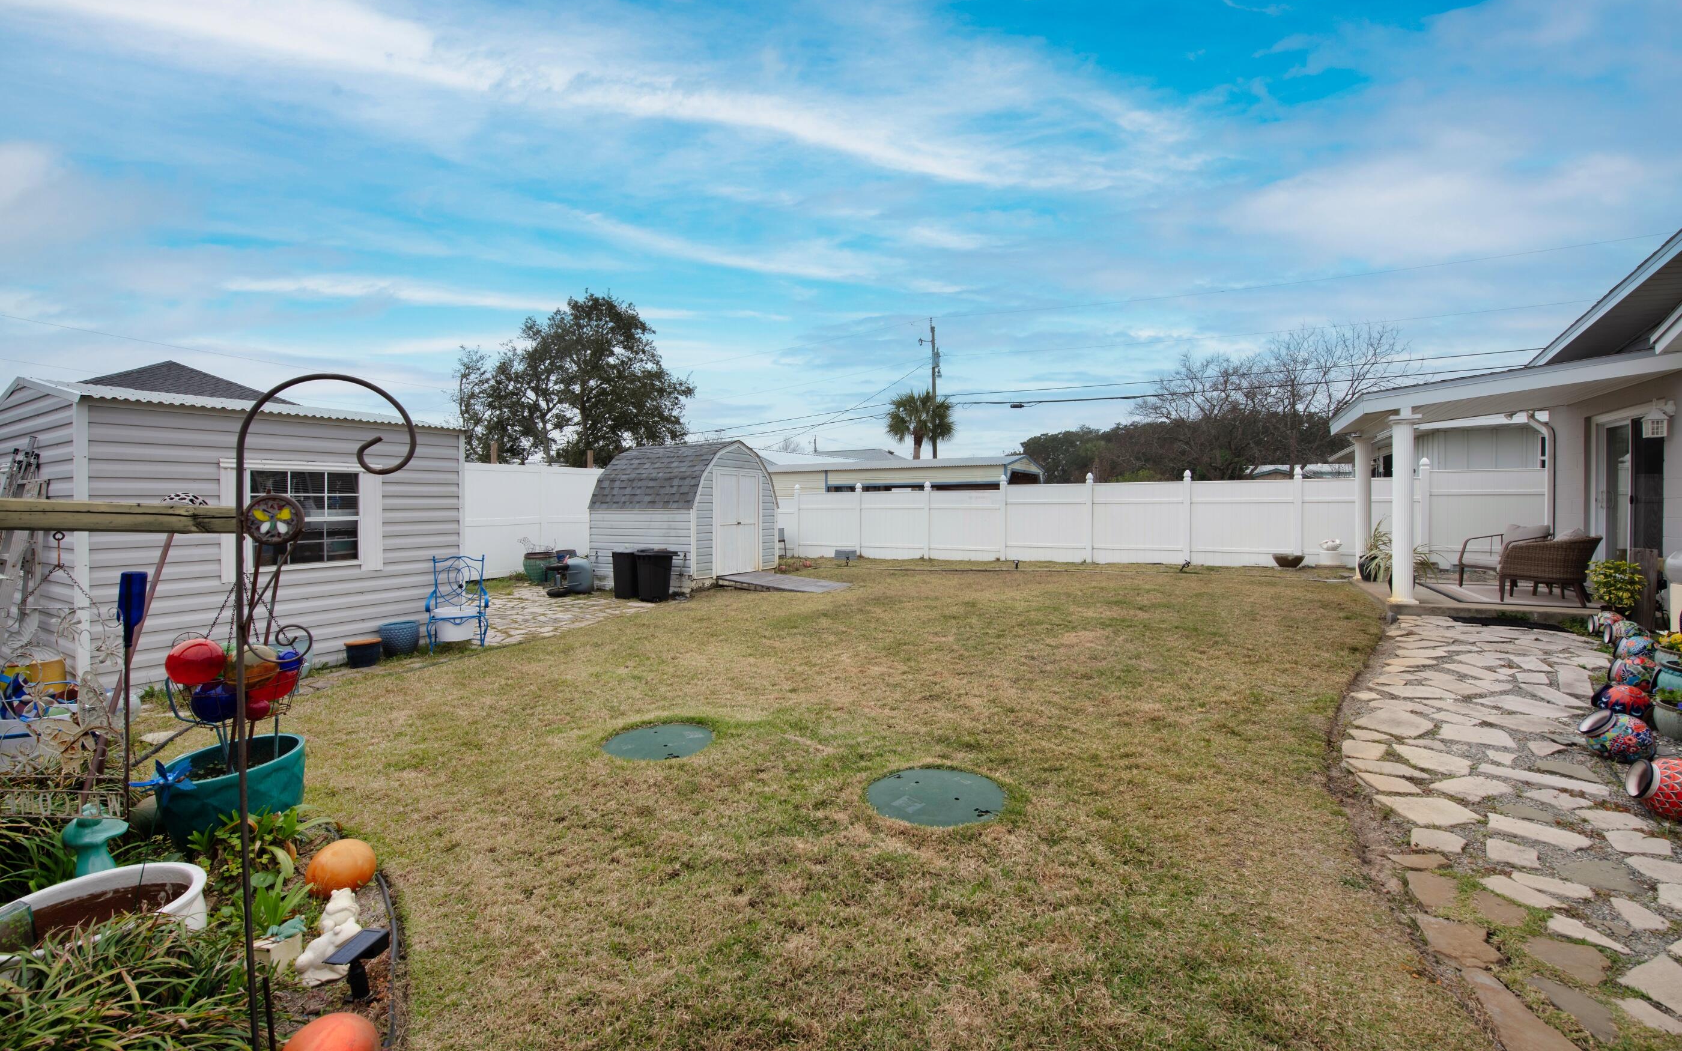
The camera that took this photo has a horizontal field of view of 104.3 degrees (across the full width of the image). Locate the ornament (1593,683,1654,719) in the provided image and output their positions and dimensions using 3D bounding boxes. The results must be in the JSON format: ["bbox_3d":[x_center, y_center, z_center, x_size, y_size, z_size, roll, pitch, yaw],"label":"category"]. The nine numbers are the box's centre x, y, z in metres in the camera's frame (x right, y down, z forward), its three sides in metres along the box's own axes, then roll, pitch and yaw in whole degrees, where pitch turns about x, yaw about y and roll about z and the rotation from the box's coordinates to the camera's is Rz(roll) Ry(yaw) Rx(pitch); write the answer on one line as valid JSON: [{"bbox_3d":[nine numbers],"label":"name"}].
[{"bbox_3d":[4.975,1.130,4.150,0.250,0.250,0.250,0,22,-41],"label":"ornament"}]

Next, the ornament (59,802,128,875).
[{"bbox_3d":[-2.524,1.102,2.212,0.145,0.326,0.145,1,2,41],"label":"ornament"}]

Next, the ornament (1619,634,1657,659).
[{"bbox_3d":[6.290,0.995,5.160,0.235,0.235,0.220,1,11,-36],"label":"ornament"}]

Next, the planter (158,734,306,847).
[{"bbox_3d":[-2.537,1.117,2.745,0.468,0.290,0.567,-1,2,-26],"label":"planter"}]

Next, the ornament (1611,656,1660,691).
[{"bbox_3d":[5.991,1.119,4.937,0.255,0.255,0.255,-1,13,-39],"label":"ornament"}]

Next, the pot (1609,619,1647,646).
[{"bbox_3d":[7.846,1.081,6.521,0.280,0.250,0.250,10,8,39],"label":"pot"}]

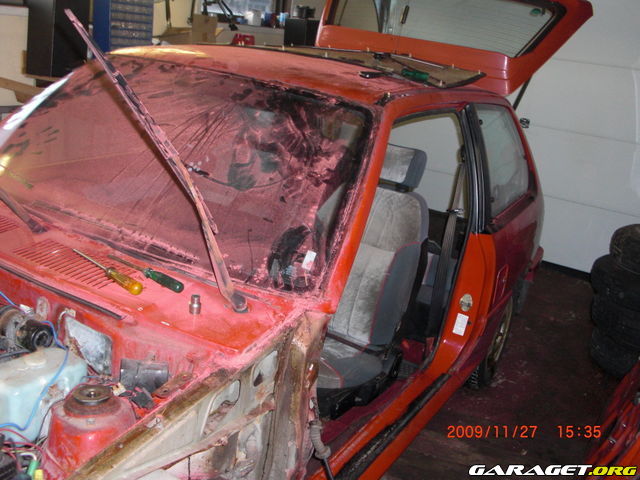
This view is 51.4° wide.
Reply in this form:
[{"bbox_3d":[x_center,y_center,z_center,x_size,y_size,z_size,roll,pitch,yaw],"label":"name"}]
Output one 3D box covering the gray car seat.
[{"bbox_3d":[0.051,0.089,2.535,0.500,0.880,0.770,17,19,28],"label":"gray car seat"}]

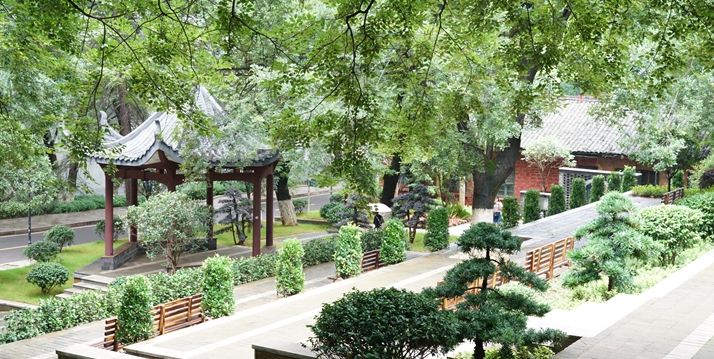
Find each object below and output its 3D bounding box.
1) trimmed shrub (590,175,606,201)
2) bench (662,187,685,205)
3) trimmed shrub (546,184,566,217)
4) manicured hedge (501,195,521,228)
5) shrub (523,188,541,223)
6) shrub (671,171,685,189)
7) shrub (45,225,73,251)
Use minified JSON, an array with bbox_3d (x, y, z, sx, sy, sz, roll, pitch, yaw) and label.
[{"bbox_3d":[11.799,0.478,43.664,0.680,1.400,0.680,4,6,30],"label":"trimmed shrub"},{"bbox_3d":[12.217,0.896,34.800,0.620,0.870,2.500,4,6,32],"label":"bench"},{"bbox_3d":[9.450,1.045,42.360,0.920,1.526,0.900,0,5,0],"label":"trimmed shrub"},{"bbox_3d":[6.583,1.429,38.359,0.860,1.491,0.860,0,5,0],"label":"manicured hedge"},{"bbox_3d":[8.427,1.300,43.000,0.800,1.660,0.800,4,6,32],"label":"shrub"},{"bbox_3d":[20.489,0.191,57.000,0.850,1.500,0.850,1,5,0],"label":"shrub"},{"bbox_3d":[-10.328,2.048,31.000,1.050,0.920,1.030,1,5,0],"label":"shrub"}]

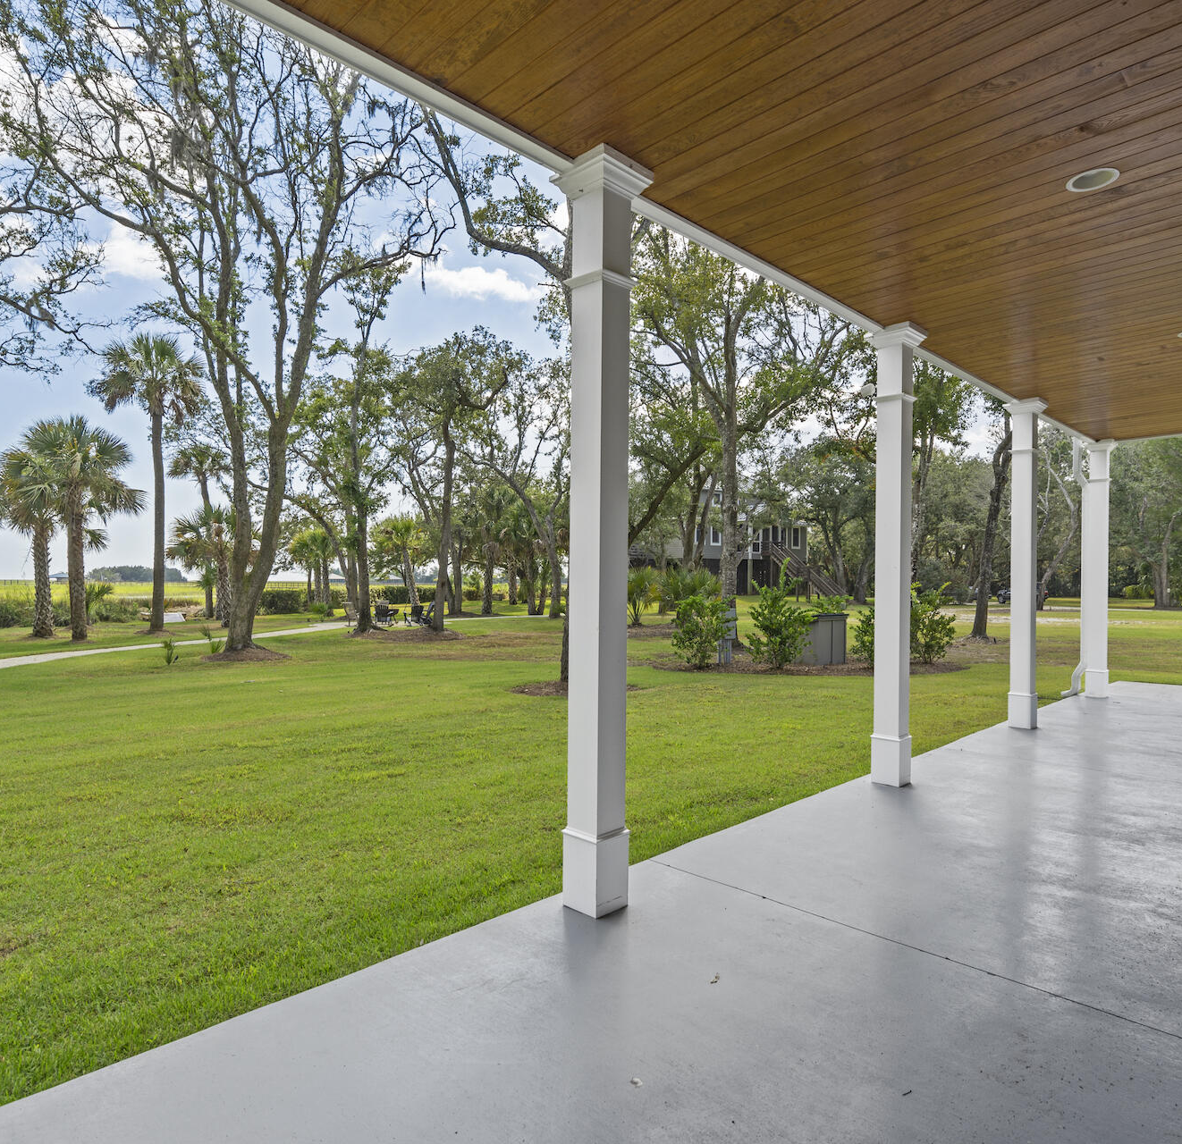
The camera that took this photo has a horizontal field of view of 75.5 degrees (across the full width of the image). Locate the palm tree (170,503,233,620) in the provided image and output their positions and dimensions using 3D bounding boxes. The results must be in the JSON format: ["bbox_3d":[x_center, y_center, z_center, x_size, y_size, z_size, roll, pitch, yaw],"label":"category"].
[{"bbox_3d":[-16.027,-0.314,32.500,3.500,5.300,3.500,1,0,-26],"label":"palm tree"}]

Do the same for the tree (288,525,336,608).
[{"bbox_3d":[-18.294,-0.220,50.028,3.300,5.364,3.200,1,-1,-20],"label":"tree"}]

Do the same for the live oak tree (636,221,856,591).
[{"bbox_3d":[3.917,-3.753,19.458,6.200,11.191,6.000,0,-1,11],"label":"live oak tree"}]

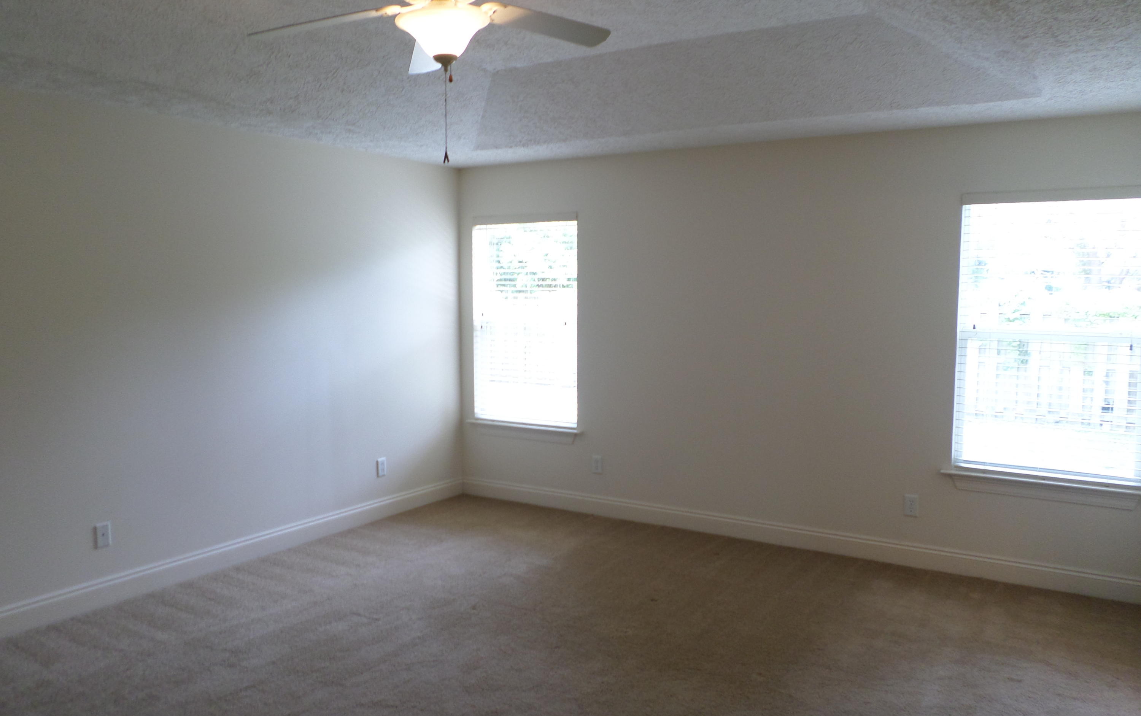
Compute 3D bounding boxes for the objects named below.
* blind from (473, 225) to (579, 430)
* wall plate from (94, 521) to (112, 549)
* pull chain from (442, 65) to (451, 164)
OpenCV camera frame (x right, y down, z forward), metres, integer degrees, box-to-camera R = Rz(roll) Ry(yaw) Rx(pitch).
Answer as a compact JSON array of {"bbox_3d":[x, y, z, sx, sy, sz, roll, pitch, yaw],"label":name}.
[{"bbox_3d":[-0.327,-0.263,5.925,0.900,1.500,0.100,3,6,32],"label":"blind"},{"bbox_3d":[-2.265,0.861,3.997,0.008,0.115,0.071,3,5,32],"label":"wall plate"},{"bbox_3d":[-0.405,-0.794,2.690,0.025,0.325,0.025,0,5,0],"label":"pull chain"}]

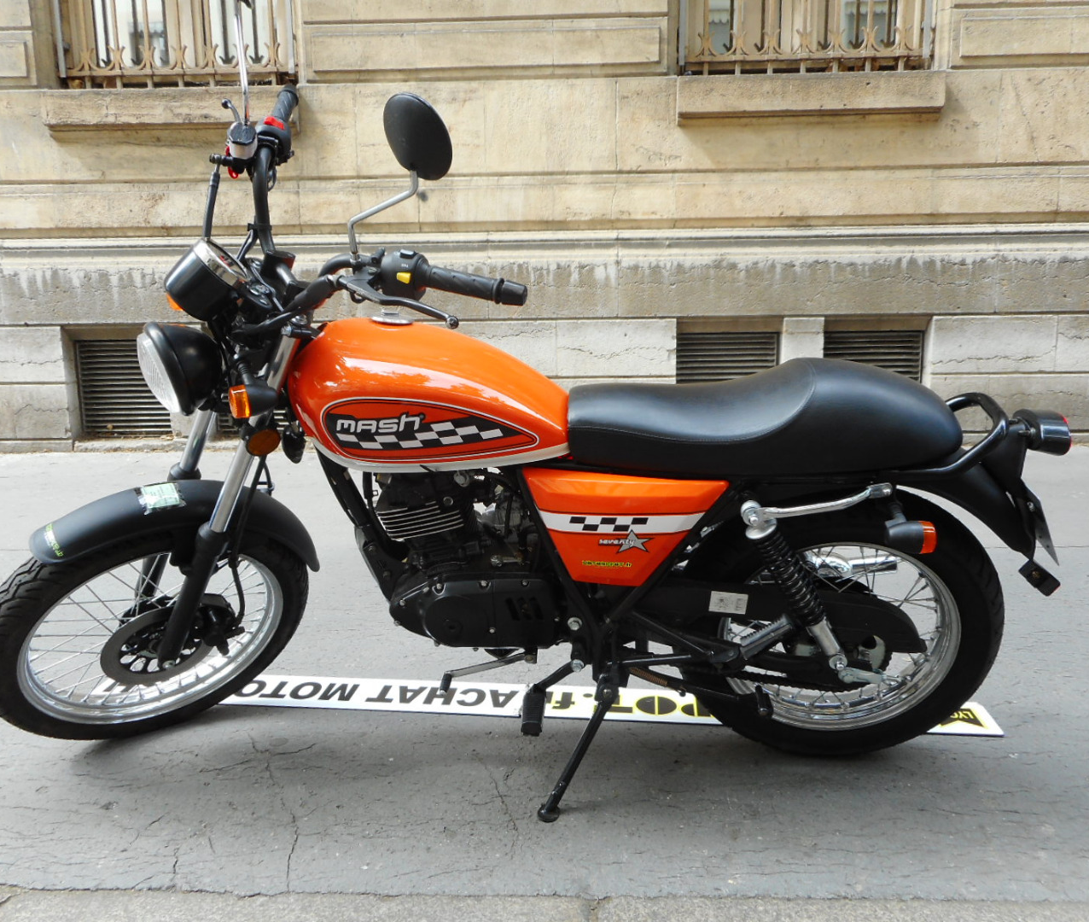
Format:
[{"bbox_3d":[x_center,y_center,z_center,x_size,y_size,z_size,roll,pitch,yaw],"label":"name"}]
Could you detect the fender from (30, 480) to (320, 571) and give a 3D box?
[{"bbox_3d":[-0.617,0.126,1.653,0.554,0.160,0.112,13,29,-48],"label":"fender"}]

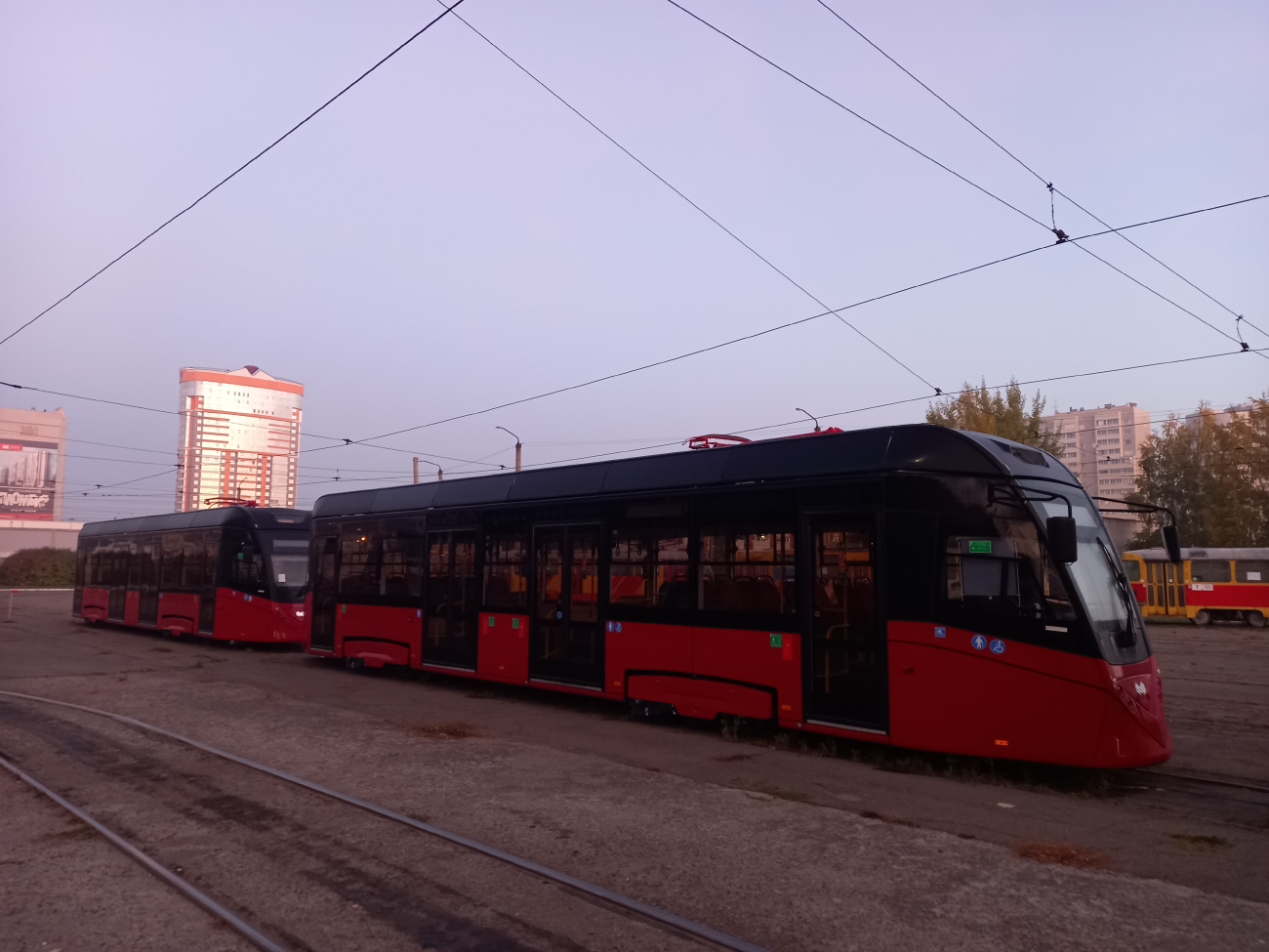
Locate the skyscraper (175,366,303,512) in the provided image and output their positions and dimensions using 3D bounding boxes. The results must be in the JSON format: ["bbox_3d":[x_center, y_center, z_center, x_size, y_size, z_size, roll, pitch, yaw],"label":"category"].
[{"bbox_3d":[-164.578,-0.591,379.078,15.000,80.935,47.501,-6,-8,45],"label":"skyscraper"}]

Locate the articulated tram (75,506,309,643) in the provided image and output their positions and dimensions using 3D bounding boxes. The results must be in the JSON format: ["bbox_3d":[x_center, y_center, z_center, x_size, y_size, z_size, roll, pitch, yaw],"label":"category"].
[{"bbox_3d":[-11.593,2.581,24.150,2.500,3.300,13.985,6,-8,-44],"label":"articulated tram"}]

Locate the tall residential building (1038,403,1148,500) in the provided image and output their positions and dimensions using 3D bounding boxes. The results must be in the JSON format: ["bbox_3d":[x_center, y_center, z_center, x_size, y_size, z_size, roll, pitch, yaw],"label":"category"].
[{"bbox_3d":[139.446,5.901,275.494,14.361,50.159,26.596,6,-8,-44],"label":"tall residential building"}]

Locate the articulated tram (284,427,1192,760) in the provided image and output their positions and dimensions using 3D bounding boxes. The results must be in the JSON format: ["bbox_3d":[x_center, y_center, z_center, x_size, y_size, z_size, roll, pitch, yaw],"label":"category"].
[{"bbox_3d":[-0.356,1.441,12.613,2.500,3.300,13.985,6,-8,-43],"label":"articulated tram"}]

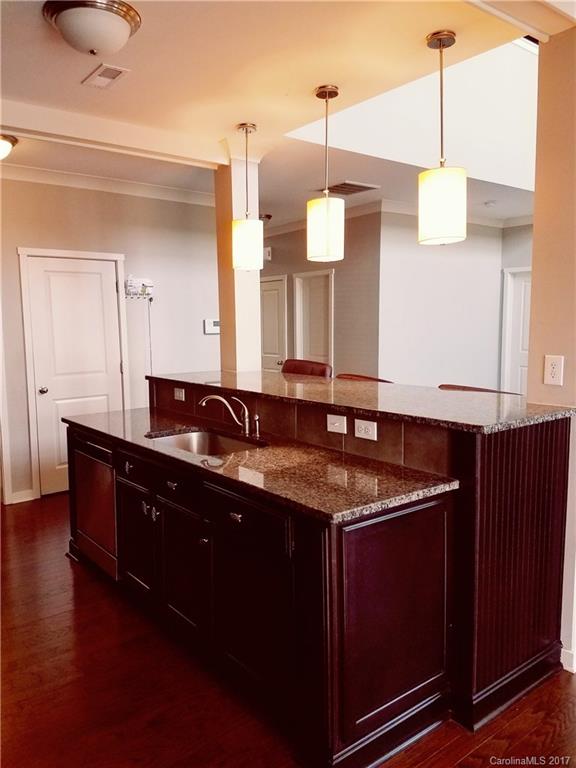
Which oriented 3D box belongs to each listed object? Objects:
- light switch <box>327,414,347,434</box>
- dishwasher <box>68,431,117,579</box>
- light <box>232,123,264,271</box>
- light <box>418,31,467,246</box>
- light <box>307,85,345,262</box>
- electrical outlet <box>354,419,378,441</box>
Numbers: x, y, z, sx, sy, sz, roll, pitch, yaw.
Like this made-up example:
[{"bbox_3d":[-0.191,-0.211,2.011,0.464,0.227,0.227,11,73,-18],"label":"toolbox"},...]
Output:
[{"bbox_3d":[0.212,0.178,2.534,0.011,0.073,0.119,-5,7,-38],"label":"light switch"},{"bbox_3d":[-0.949,0.703,3.719,0.600,0.800,0.640,-5,6,-37],"label":"dishwasher"},{"bbox_3d":[-0.273,-1.233,3.853,0.210,0.916,0.210,-1,6,0],"label":"light"},{"bbox_3d":[0.707,-1.118,2.649,0.210,0.906,0.210,-1,6,0],"label":"light"},{"bbox_3d":[0.218,-1.171,3.246,0.210,0.920,0.210,-1,6,0],"label":"light"},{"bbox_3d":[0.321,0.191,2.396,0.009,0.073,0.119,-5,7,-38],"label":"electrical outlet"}]

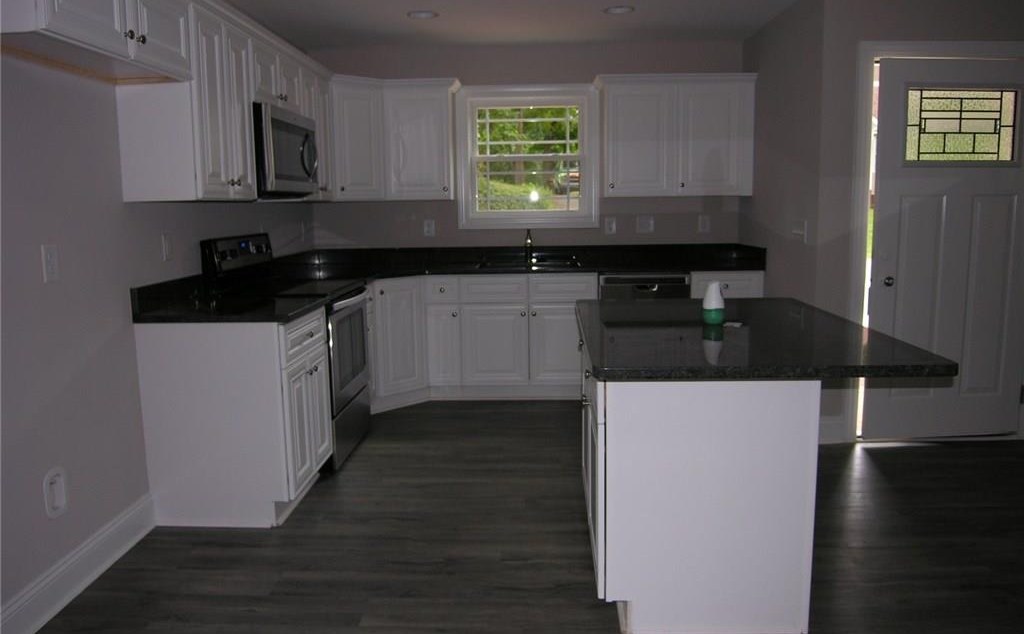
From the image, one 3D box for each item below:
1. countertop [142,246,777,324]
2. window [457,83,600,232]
[{"bbox_3d":[0.062,-0.252,4.032,3.116,0.140,2.485,0,9,2],"label":"countertop"},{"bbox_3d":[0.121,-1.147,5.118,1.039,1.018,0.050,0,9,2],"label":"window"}]

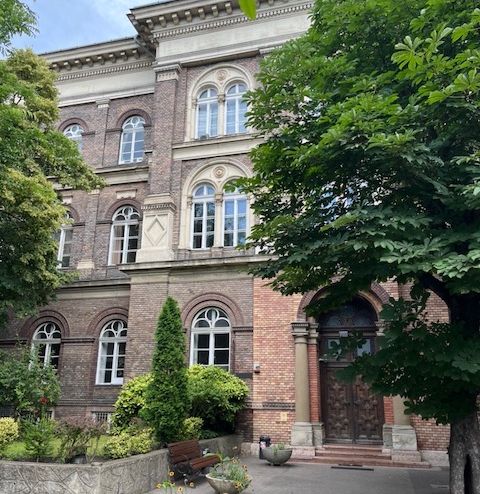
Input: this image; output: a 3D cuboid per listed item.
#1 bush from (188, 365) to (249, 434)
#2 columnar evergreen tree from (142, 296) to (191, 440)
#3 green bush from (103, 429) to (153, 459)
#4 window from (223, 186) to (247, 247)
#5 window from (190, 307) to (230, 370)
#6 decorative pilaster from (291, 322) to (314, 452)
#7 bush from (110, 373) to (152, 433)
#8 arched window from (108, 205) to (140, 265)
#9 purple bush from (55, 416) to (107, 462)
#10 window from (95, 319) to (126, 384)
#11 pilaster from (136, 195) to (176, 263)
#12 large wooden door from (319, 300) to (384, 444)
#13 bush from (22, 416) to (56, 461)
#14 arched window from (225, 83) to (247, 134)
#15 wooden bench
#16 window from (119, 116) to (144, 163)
[{"bbox_3d":[-0.729,4.561,14.306,1.961,2.012,1.800,1,-18,-2],"label":"bush"},{"bbox_3d":[-1.983,3.223,12.825,1.317,3.800,1.350,3,-18,-8],"label":"columnar evergreen tree"},{"bbox_3d":[-2.317,4.065,9.901,1.007,0.574,0.850,4,-18,-11],"label":"green bush"},{"bbox_3d":[-0.167,-1.197,17.287,0.880,2.530,0.220,-4,-18,14],"label":"window"},{"bbox_3d":[-1.035,3.401,17.086,1.507,2.526,0.250,-4,-18,14],"label":"window"},{"bbox_3d":[1.807,4.029,14.072,0.600,3.560,0.580,-4,-18,14],"label":"decorative pilaster"},{"bbox_3d":[-3.175,4.718,14.405,1.437,1.793,1.500,4,-18,-11],"label":"bush"},{"bbox_3d":[-4.644,-0.503,19.682,1.420,2.540,0.250,-4,-18,14],"label":"arched window"},{"bbox_3d":[-3.119,3.730,9.401,0.972,0.821,0.900,6,-18,-16],"label":"purple bush"},{"bbox_3d":[-4.693,3.984,18.251,1.440,2.460,0.250,-4,-18,14],"label":"window"},{"bbox_3d":[-2.962,-0.697,17.553,1.280,2.660,0.500,-4,-18,14],"label":"pilaster"},{"bbox_3d":[3.686,3.976,15.844,1.992,4.682,0.250,-4,-18,14],"label":"large wooden door"},{"bbox_3d":[-3.586,3.420,8.552,0.680,0.740,0.660,-4,-18,14],"label":"bush"},{"bbox_3d":[-0.158,-5.816,20.228,0.940,2.458,0.250,-4,-18,14],"label":"arched window"},{"bbox_3d":[-0.889,4.367,9.719,0.620,0.790,1.500,-5,-18,17],"label":"wooden bench"},{"bbox_3d":[-5.170,-5.171,23.117,1.278,2.594,0.250,-4,-18,14],"label":"window"}]

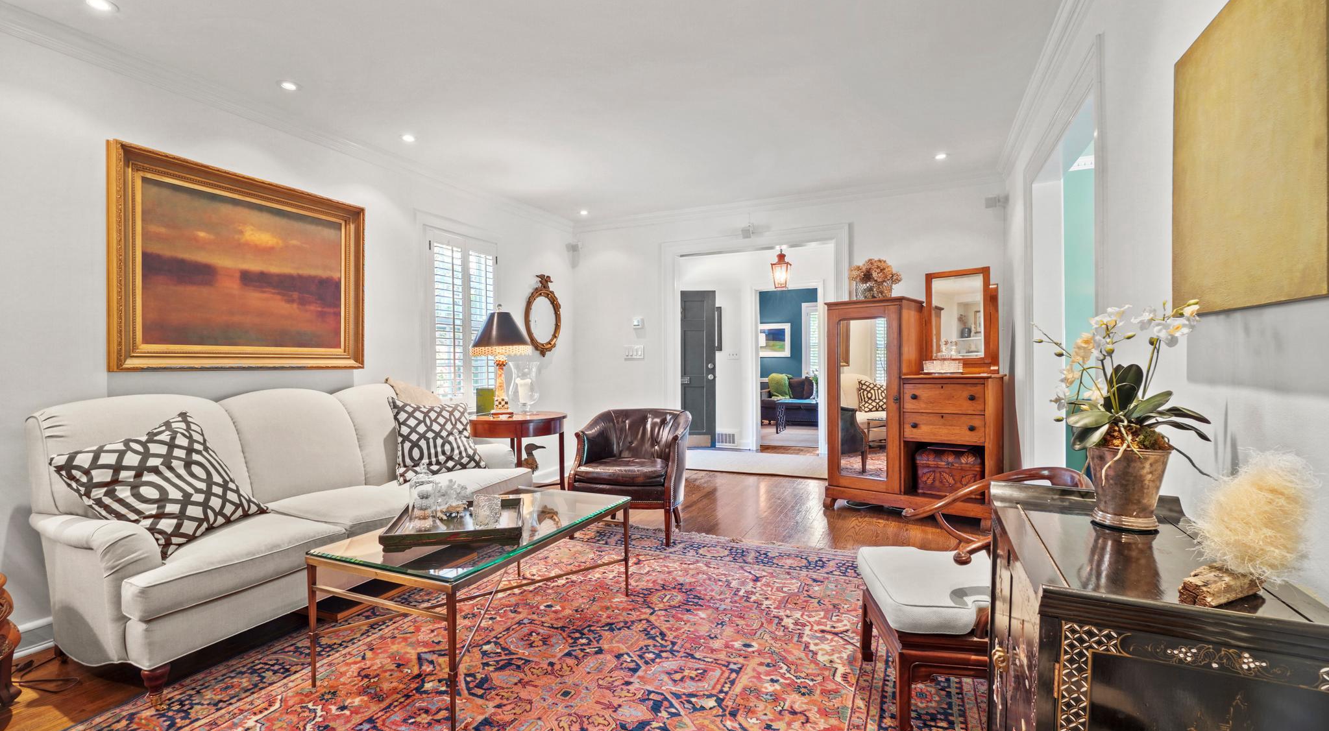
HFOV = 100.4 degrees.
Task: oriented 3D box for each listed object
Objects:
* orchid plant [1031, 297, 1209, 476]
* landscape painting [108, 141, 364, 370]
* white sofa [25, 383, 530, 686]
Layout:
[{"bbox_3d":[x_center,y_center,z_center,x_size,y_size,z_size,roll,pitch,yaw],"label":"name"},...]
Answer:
[{"bbox_3d":[0.936,0.051,1.131,0.274,0.358,0.280,0,1,25],"label":"orchid plant"},{"bbox_3d":[-2.109,-0.471,2.891,0.090,0.993,1.159,0,1,25],"label":"landscape painting"},{"bbox_3d":[-1.615,0.615,2.719,0.941,0.977,1.904,0,1,25],"label":"white sofa"}]

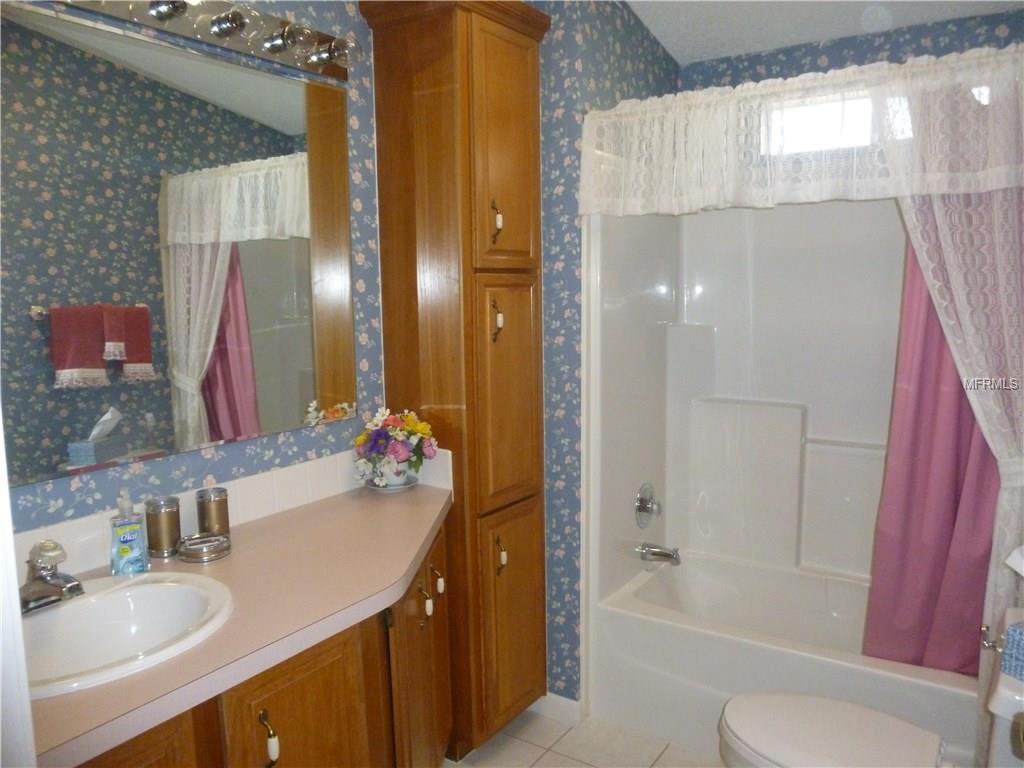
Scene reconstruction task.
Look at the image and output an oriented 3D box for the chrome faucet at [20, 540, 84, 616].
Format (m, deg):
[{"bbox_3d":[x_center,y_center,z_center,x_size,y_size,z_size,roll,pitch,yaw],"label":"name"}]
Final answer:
[{"bbox_3d":[-0.844,0.352,1.365,0.140,0.115,0.130,4,9,35],"label":"chrome faucet"}]

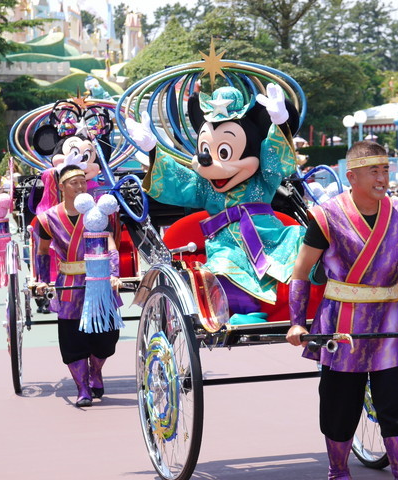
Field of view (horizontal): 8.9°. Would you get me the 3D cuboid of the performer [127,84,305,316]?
[{"bbox_3d":[0.094,-0.195,13.650,0.930,1.270,0.800,-3,2,-5],"label":"performer"}]

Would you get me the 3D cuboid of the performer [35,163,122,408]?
[{"bbox_3d":[-0.860,0.317,18.200,0.590,1.730,0.500,-3,2,-2],"label":"performer"}]

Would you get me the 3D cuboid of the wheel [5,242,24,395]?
[{"bbox_3d":[-1.390,0.595,19.350,0.140,1.140,1.080,-3,2,-2],"label":"wheel"}]

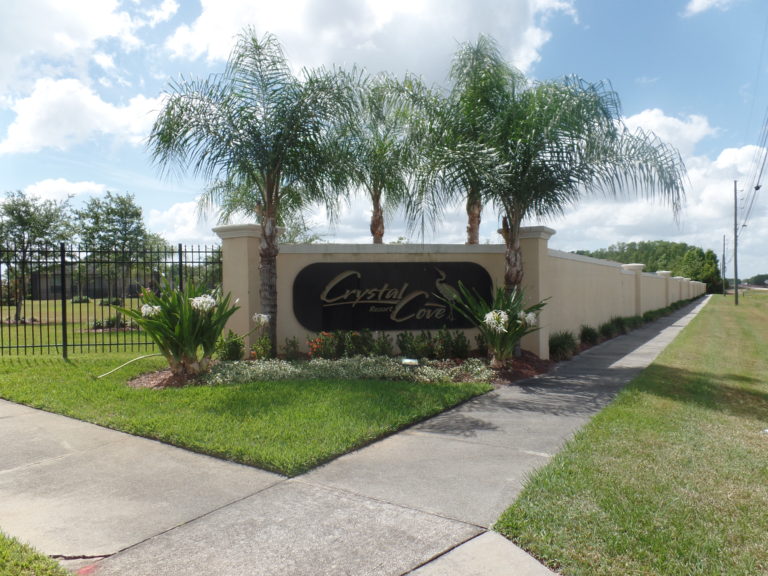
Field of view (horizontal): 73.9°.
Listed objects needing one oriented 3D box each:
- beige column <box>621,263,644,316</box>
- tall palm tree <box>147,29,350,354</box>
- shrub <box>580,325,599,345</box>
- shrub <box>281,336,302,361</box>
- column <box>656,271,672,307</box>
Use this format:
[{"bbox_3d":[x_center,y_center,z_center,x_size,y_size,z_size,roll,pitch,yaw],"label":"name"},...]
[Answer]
[{"bbox_3d":[11.029,0.160,22.452,0.856,2.422,0.856,-1,0,33],"label":"beige column"},{"bbox_3d":[-2.300,-1.630,8.700,3.450,5.600,3.300,0,0,0],"label":"tall palm tree"},{"bbox_3d":[4.901,1.148,12.200,0.460,0.502,0.460,-1,0,33],"label":"shrub"},{"bbox_3d":[-1.532,1.018,8.450,0.350,0.397,0.340,-1,0,-7],"label":"shrub"},{"bbox_3d":[19.197,0.097,35.084,0.856,2.484,0.856,-1,0,33],"label":"column"}]

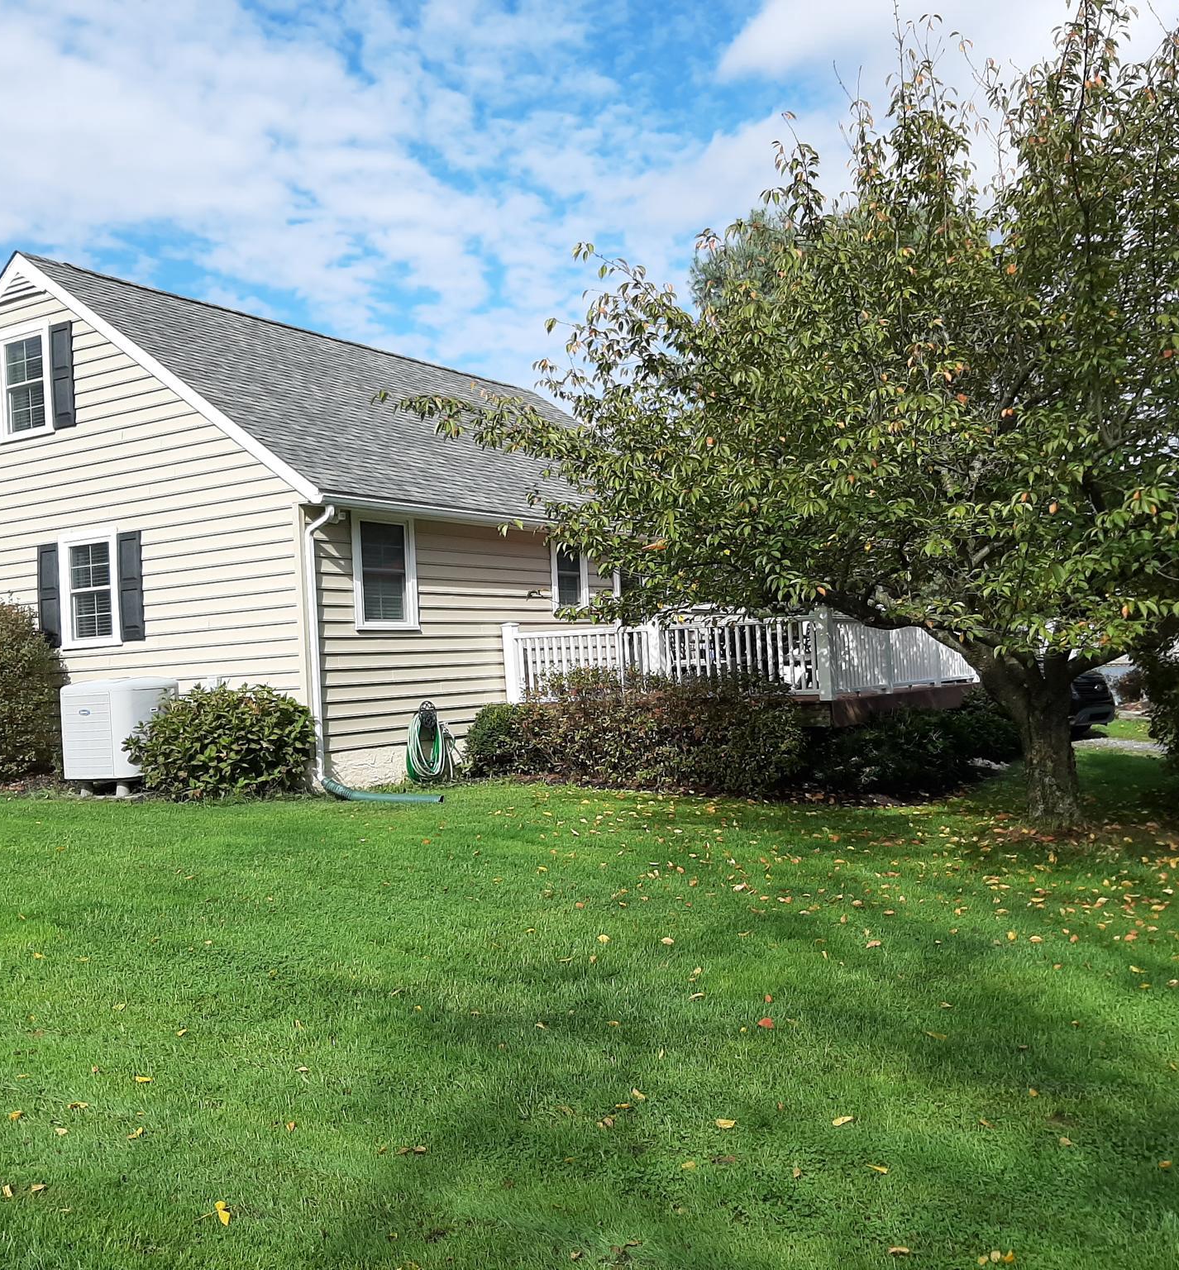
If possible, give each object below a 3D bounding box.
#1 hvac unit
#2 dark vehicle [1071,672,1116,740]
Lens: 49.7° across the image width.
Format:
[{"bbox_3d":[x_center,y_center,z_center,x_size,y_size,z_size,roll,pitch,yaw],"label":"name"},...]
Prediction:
[{"bbox_3d":[-5.281,1.124,14.271,1.080,1.100,0.760,-4,-2,31],"label":"hvac unit"},{"bbox_3d":[6.556,0.931,22.000,4.600,1.680,1.860,-5,-2,43],"label":"dark vehicle"}]

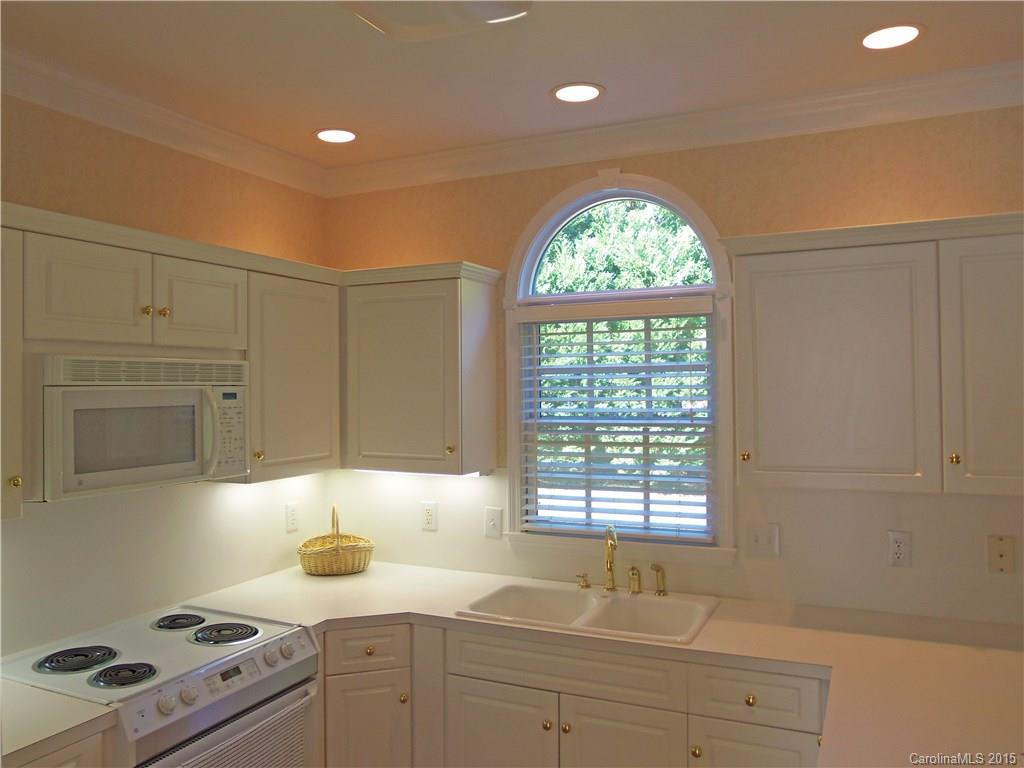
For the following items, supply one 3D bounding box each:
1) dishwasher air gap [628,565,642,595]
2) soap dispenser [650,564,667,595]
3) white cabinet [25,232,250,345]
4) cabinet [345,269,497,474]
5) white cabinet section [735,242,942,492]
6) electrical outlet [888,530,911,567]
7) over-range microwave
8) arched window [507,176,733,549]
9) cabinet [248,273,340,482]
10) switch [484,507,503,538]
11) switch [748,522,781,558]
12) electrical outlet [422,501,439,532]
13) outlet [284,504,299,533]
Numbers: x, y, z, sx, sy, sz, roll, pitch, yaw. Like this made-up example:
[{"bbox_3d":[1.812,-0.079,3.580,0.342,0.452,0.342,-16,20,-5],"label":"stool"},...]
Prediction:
[{"bbox_3d":[0.481,0.766,3.001,0.048,0.090,0.048,-1,0,25],"label":"dishwasher air gap"},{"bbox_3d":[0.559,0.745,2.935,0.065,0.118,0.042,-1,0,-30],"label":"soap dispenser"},{"bbox_3d":[-1.279,-0.262,2.494,0.321,0.293,0.821,-1,0,25],"label":"white cabinet"},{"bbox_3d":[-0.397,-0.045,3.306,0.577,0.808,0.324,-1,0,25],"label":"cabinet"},{"bbox_3d":[1.109,-0.048,2.648,0.617,0.786,0.320,-1,0,25],"label":"white cabinet section"},{"bbox_3d":[1.334,0.566,2.647,0.076,0.124,0.009,-1,0,25],"label":"electrical outlet"},{"bbox_3d":[-1.253,0.118,2.469,0.380,0.399,0.752,-1,0,25],"label":"over-range microwave"},{"bbox_3d":[0.413,-0.104,3.123,0.940,1.455,0.110,-1,0,25],"label":"arched window"},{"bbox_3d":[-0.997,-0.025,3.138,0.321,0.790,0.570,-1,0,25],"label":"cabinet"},{"bbox_3d":[-0.081,0.604,3.333,0.077,0.121,0.015,-1,0,25],"label":"switch"},{"bbox_3d":[0.941,0.585,2.867,0.116,0.121,0.013,-1,0,25],"label":"switch"},{"bbox_3d":[-0.367,0.596,3.459,0.076,0.124,0.009,-1,0,25],"label":"electrical outlet"},{"bbox_3d":[-0.990,0.608,3.477,0.010,0.119,0.075,-1,0,25],"label":"outlet"}]

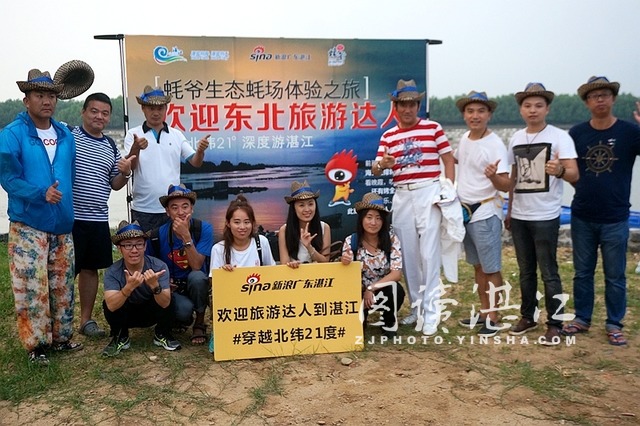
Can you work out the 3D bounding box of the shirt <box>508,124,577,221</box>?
[{"bbox_3d":[1.486,-0.277,4.747,0.450,0.630,0.280,3,9,27],"label":"shirt"}]

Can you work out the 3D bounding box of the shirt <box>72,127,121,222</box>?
[{"bbox_3d":[-1.566,-0.281,4.934,0.460,0.640,0.290,-3,8,-16],"label":"shirt"}]

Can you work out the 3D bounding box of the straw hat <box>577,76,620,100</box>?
[{"bbox_3d":[1.836,-0.821,4.685,0.290,0.150,0.310,2,8,17],"label":"straw hat"}]

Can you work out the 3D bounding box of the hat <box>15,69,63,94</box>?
[{"bbox_3d":[-1.788,-0.838,4.530,0.290,0.150,0.310,-5,8,-32],"label":"hat"}]

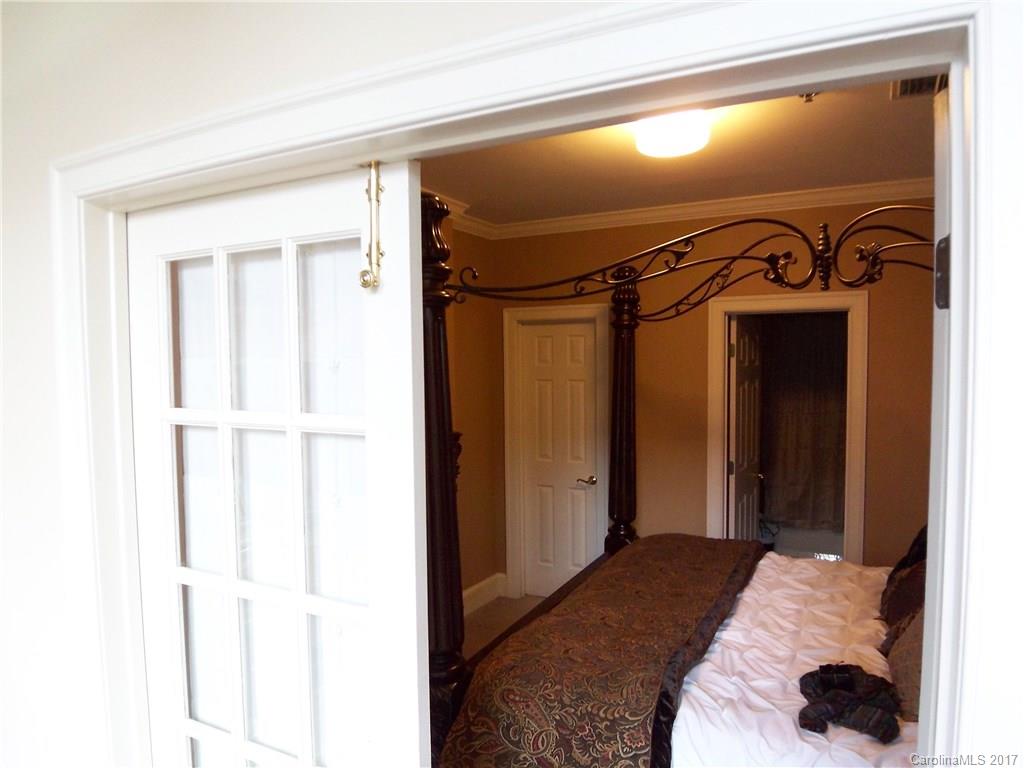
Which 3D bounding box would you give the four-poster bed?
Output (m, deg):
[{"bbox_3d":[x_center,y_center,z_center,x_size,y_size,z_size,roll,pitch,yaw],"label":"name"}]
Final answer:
[{"bbox_3d":[1.182,0.511,2.574,2.420,2.300,2.170,1,2,28],"label":"four-poster bed"}]

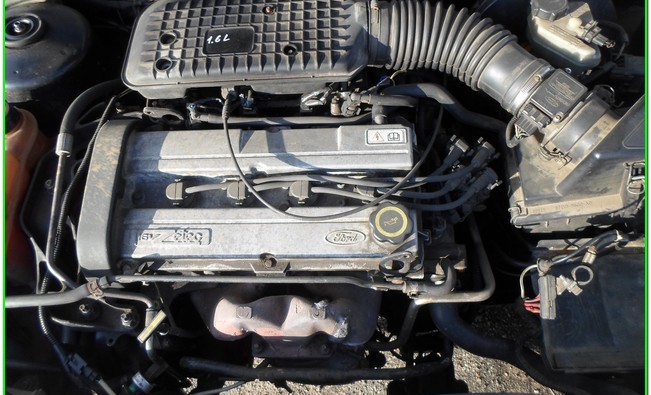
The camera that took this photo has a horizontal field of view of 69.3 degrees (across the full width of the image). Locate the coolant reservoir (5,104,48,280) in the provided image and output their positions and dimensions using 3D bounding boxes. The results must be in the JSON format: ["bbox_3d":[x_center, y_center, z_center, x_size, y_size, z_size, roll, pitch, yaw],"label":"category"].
[{"bbox_3d":[-0.545,-0.005,0.760,0.140,0.165,0.230,0,67,0],"label":"coolant reservoir"}]

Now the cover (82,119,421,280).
[{"bbox_3d":[-0.105,0.003,0.719,0.467,0.085,0.232,0,67,0],"label":"cover"}]

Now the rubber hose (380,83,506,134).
[{"bbox_3d":[0.192,-0.148,0.781,0.210,0.030,0.045,16,68,6],"label":"rubber hose"}]

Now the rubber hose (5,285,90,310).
[{"bbox_3d":[-0.392,0.139,0.662,0.140,0.022,0.028,-4,68,-2],"label":"rubber hose"}]

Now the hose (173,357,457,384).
[{"bbox_3d":[-0.020,0.299,0.818,0.460,0.028,0.040,0,67,0],"label":"hose"}]

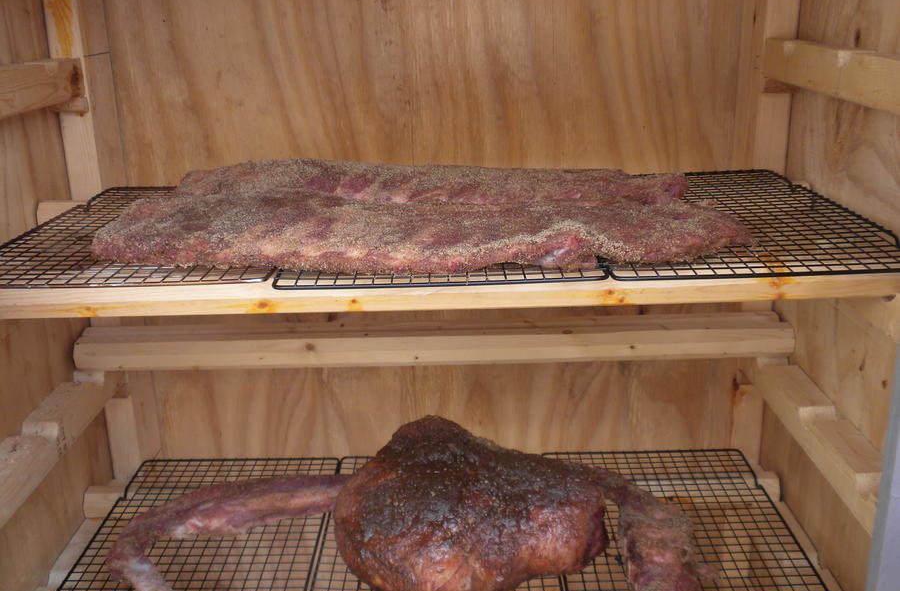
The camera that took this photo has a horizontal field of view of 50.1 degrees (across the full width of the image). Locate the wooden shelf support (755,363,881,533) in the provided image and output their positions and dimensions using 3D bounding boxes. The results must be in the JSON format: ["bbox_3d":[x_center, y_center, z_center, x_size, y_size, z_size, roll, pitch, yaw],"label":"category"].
[{"bbox_3d":[0.371,0.135,0.958,0.039,0.037,0.419,-1,18,0],"label":"wooden shelf support"}]

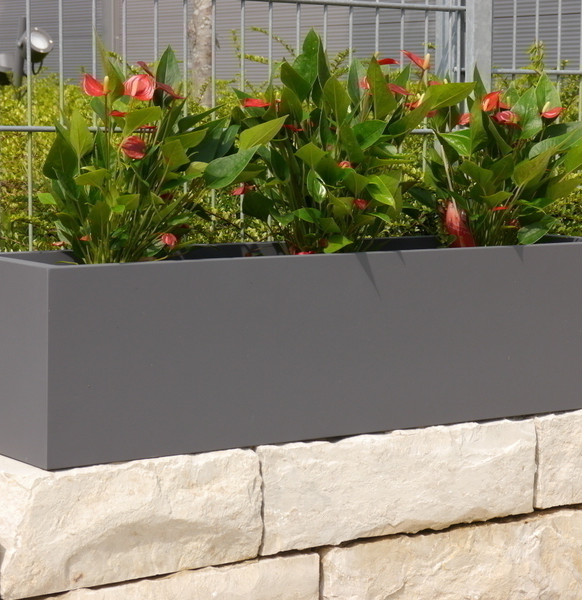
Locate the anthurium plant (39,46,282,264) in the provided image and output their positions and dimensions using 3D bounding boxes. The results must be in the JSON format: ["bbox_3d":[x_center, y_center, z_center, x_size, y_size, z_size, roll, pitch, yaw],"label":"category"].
[{"bbox_3d":[-0.176,-0.183,2.587,0.300,0.315,0.270,-4,7,-35],"label":"anthurium plant"}]

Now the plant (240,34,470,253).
[{"bbox_3d":[0.089,-0.215,2.770,0.320,0.346,0.280,-4,7,-35],"label":"plant"}]

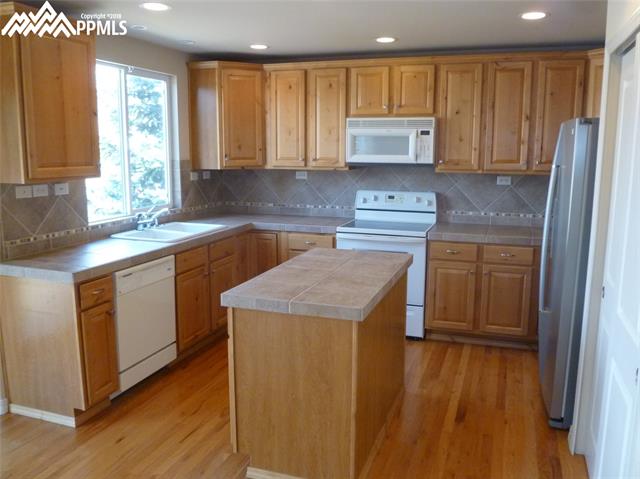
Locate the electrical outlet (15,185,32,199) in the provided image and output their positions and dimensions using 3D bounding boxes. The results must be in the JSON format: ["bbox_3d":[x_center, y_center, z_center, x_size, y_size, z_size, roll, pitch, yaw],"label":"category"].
[{"bbox_3d":[-1.813,-0.290,3.182,0.012,0.072,0.115,4,10,19],"label":"electrical outlet"}]

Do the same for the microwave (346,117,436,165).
[{"bbox_3d":[0.660,-0.869,4.585,0.758,0.382,0.405,3,10,19],"label":"microwave"}]

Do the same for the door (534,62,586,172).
[{"bbox_3d":[1.870,-0.969,4.053,0.314,0.848,0.024,4,10,18],"label":"door"}]

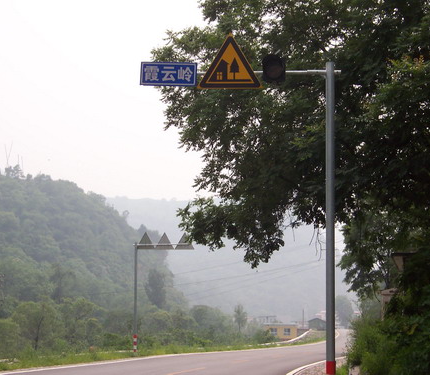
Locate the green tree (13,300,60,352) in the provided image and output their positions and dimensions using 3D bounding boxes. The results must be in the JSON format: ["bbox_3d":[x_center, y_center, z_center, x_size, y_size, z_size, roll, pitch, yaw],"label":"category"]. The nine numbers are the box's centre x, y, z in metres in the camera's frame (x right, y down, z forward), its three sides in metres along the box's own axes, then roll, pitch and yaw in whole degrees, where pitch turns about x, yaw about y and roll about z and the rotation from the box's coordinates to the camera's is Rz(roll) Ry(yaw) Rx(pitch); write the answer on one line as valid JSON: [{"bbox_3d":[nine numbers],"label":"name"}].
[{"bbox_3d":[-11.600,9.010,56.000,3.100,3.390,3.100,0,-9,0],"label":"green tree"}]

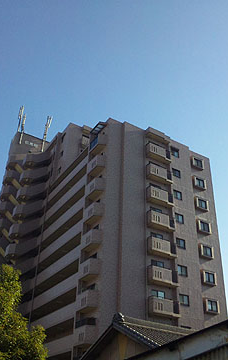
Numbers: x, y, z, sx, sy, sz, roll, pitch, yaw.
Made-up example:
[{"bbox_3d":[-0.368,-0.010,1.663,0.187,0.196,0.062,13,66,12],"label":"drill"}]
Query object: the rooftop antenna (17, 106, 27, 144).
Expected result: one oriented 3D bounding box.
[{"bbox_3d":[-15.066,-9.020,63.450,0.850,6.900,0.800,20,-36,-26],"label":"rooftop antenna"}]

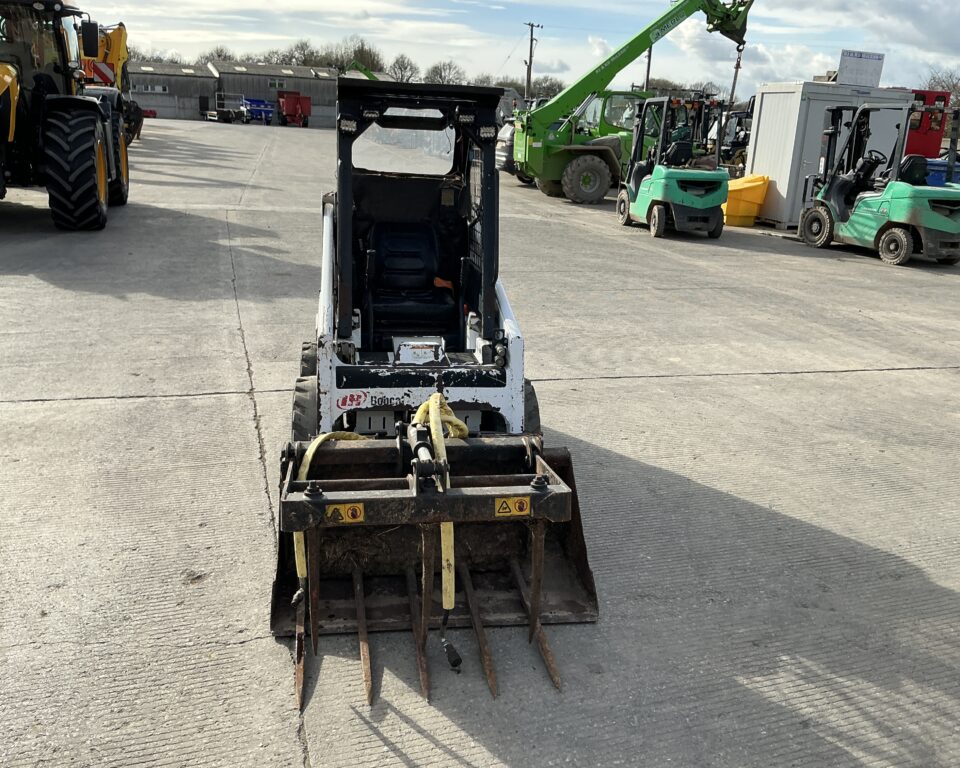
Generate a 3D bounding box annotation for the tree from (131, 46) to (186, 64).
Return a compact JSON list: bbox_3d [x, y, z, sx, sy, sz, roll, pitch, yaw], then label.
[{"bbox_3d":[-41.264,-38.639,105.879,6.732,8.200,6.732,-4,19,-20],"label":"tree"}]

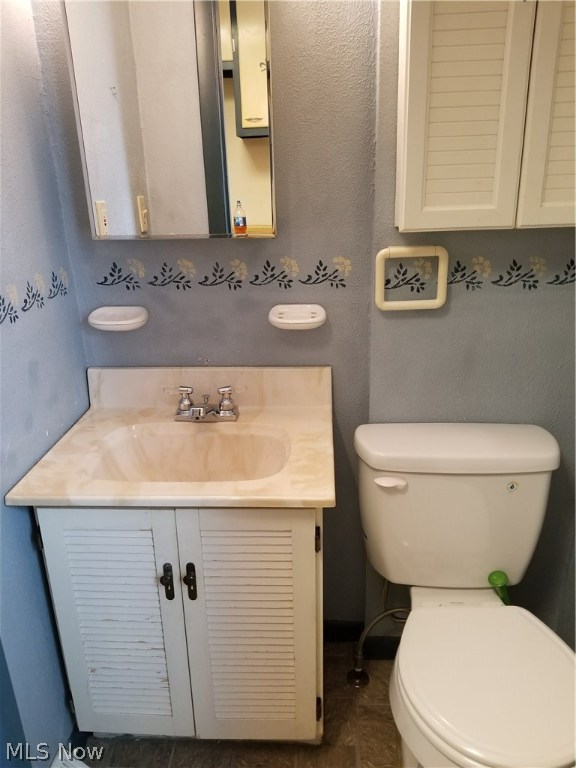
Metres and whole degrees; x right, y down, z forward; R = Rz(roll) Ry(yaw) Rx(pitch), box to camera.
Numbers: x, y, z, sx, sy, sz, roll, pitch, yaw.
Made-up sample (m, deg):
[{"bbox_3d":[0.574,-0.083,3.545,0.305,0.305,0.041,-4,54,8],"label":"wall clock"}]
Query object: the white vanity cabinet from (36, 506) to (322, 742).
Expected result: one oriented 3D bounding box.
[{"bbox_3d":[-0.206,0.472,1.458,0.581,0.695,0.420,0,19,3],"label":"white vanity cabinet"}]

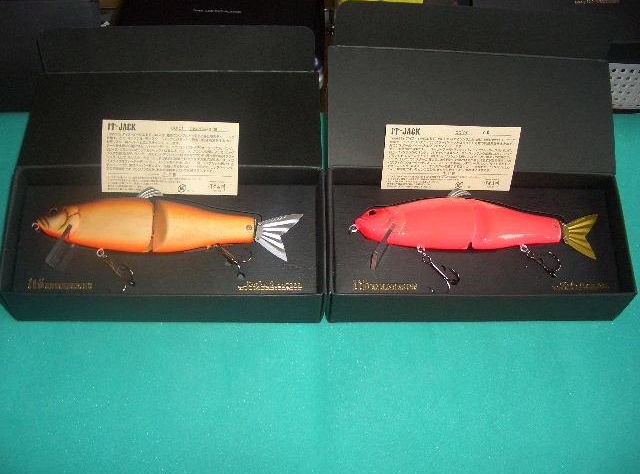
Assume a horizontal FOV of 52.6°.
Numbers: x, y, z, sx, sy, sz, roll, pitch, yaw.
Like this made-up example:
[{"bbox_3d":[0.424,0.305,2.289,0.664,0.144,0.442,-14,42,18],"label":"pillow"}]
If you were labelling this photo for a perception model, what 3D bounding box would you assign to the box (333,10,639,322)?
[{"bbox_3d":[0.121,-0.056,0.509,0.228,0.124,0.211,1,59,-3],"label":"box"}]

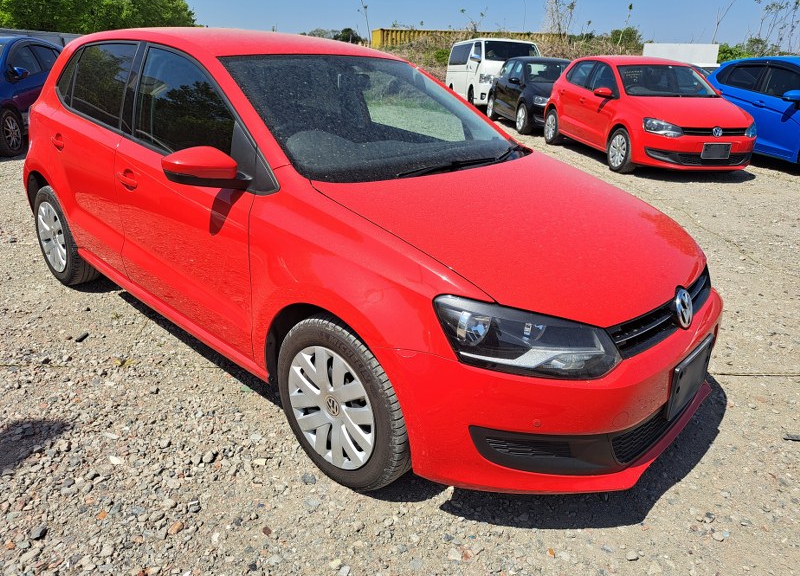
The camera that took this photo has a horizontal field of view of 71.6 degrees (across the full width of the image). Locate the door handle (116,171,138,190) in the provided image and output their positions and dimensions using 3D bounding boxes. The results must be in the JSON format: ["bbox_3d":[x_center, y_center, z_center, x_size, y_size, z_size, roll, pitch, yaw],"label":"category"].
[{"bbox_3d":[-1.167,-0.464,2.377,0.190,0.070,0.055,20,27,38],"label":"door handle"}]

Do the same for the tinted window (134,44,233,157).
[{"bbox_3d":[-0.843,-0.728,2.213,0.840,0.460,0.070,20,7,38],"label":"tinted window"}]

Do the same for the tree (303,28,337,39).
[{"bbox_3d":[-6.600,-19.410,45.560,3.000,3.540,2.800,0,22,-8],"label":"tree"}]

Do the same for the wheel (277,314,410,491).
[{"bbox_3d":[-0.173,0.373,1.913,0.605,0.605,0.195,21,28,37],"label":"wheel"}]

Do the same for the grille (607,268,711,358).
[{"bbox_3d":[0.890,0.052,1.833,0.150,0.140,0.780,21,28,37],"label":"grille"}]

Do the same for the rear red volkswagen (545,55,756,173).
[{"bbox_3d":[3.633,-2.718,8.400,1.730,1.460,3.980,-1,23,-6],"label":"rear red volkswagen"}]

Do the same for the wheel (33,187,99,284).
[{"bbox_3d":[-2.024,-0.330,3.389,0.605,0.605,0.195,21,28,37],"label":"wheel"}]

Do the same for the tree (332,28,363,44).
[{"bbox_3d":[-7.532,-34.716,81.119,4.400,6.000,4.400,2,22,0],"label":"tree"}]

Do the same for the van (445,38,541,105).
[{"bbox_3d":[2.610,-6.200,16.200,1.700,1.980,4.700,-1,21,-7],"label":"van"}]

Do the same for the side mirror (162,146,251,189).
[{"bbox_3d":[-0.667,-0.418,1.919,0.160,0.150,0.240,21,28,37],"label":"side mirror"}]

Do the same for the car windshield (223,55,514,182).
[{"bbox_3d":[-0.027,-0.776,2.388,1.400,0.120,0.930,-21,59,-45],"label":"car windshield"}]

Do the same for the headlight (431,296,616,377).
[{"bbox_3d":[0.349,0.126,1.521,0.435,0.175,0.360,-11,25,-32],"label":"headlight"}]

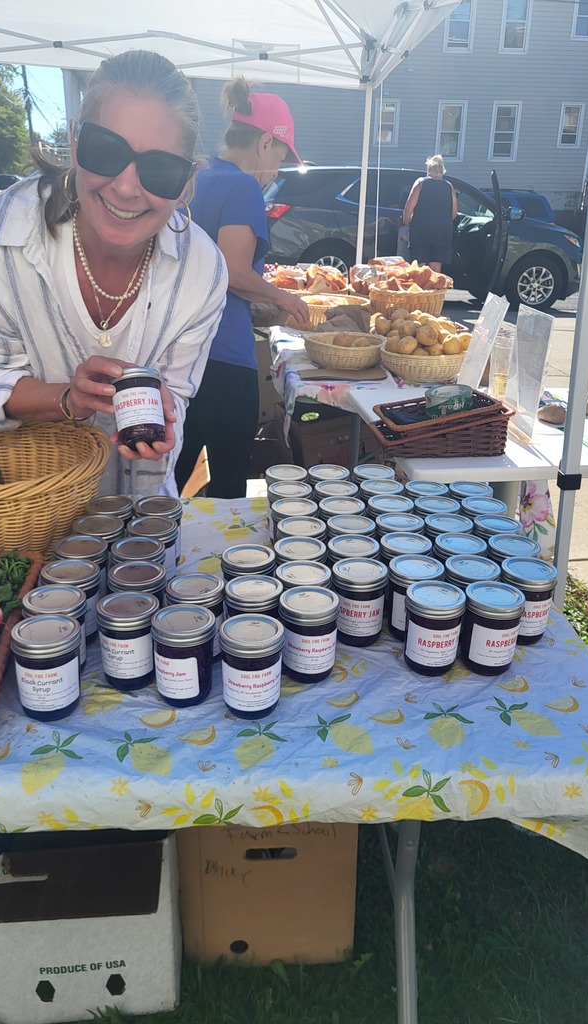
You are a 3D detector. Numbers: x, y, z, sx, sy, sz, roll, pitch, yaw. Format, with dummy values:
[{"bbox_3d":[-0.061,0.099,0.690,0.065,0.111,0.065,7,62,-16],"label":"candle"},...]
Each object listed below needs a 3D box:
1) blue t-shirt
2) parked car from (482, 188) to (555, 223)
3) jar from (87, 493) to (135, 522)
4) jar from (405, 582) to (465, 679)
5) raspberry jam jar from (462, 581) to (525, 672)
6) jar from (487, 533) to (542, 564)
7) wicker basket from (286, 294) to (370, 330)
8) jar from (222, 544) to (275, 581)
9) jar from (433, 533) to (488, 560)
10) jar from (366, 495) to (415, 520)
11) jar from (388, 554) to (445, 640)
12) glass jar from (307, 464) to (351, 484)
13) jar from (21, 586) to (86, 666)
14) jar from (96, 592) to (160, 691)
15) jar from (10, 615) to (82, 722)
[{"bbox_3d":[-0.276,-0.821,2.540,0.320,0.670,0.450,-9,24,-24],"label":"blue t-shirt"},{"bbox_3d":[3.018,-5.875,16.191,4.600,1.690,1.850,6,23,10],"label":"parked car"},{"bbox_3d":[-0.281,0.036,1.190,0.071,0.099,0.071,-6,24,-18],"label":"jar"},{"bbox_3d":[0.173,0.147,0.962,0.073,0.099,0.073,2,23,-1],"label":"jar"},{"bbox_3d":[0.250,0.149,0.976,0.073,0.098,0.073,2,23,-1],"label":"raspberry jam jar"},{"bbox_3d":[0.309,0.093,1.103,0.071,0.099,0.071,7,24,12],"label":"jar"},{"bbox_3d":[0.127,-0.853,3.309,0.400,0.115,0.380,2,23,1],"label":"wicker basket"},{"bbox_3d":[-0.061,0.106,1.042,0.071,0.099,0.071,2,23,-1],"label":"jar"},{"bbox_3d":[0.236,0.090,1.105,0.073,0.099,0.073,6,23,12],"label":"jar"},{"bbox_3d":[0.154,0.032,1.243,0.073,0.099,0.073,4,22,7],"label":"jar"},{"bbox_3d":[0.161,0.118,1.032,0.071,0.099,0.071,2,23,-1],"label":"jar"},{"bbox_3d":[0.061,-0.025,1.365,0.073,0.099,0.073,3,23,2],"label":"glass jar"},{"bbox_3d":[-0.285,0.149,0.934,0.073,0.098,0.073,-5,24,-15],"label":"jar"},{"bbox_3d":[-0.194,0.155,0.920,0.073,0.099,0.073,1,22,0],"label":"jar"},{"bbox_3d":[-0.272,0.176,0.861,0.071,0.099,0.071,-3,24,-10],"label":"jar"}]

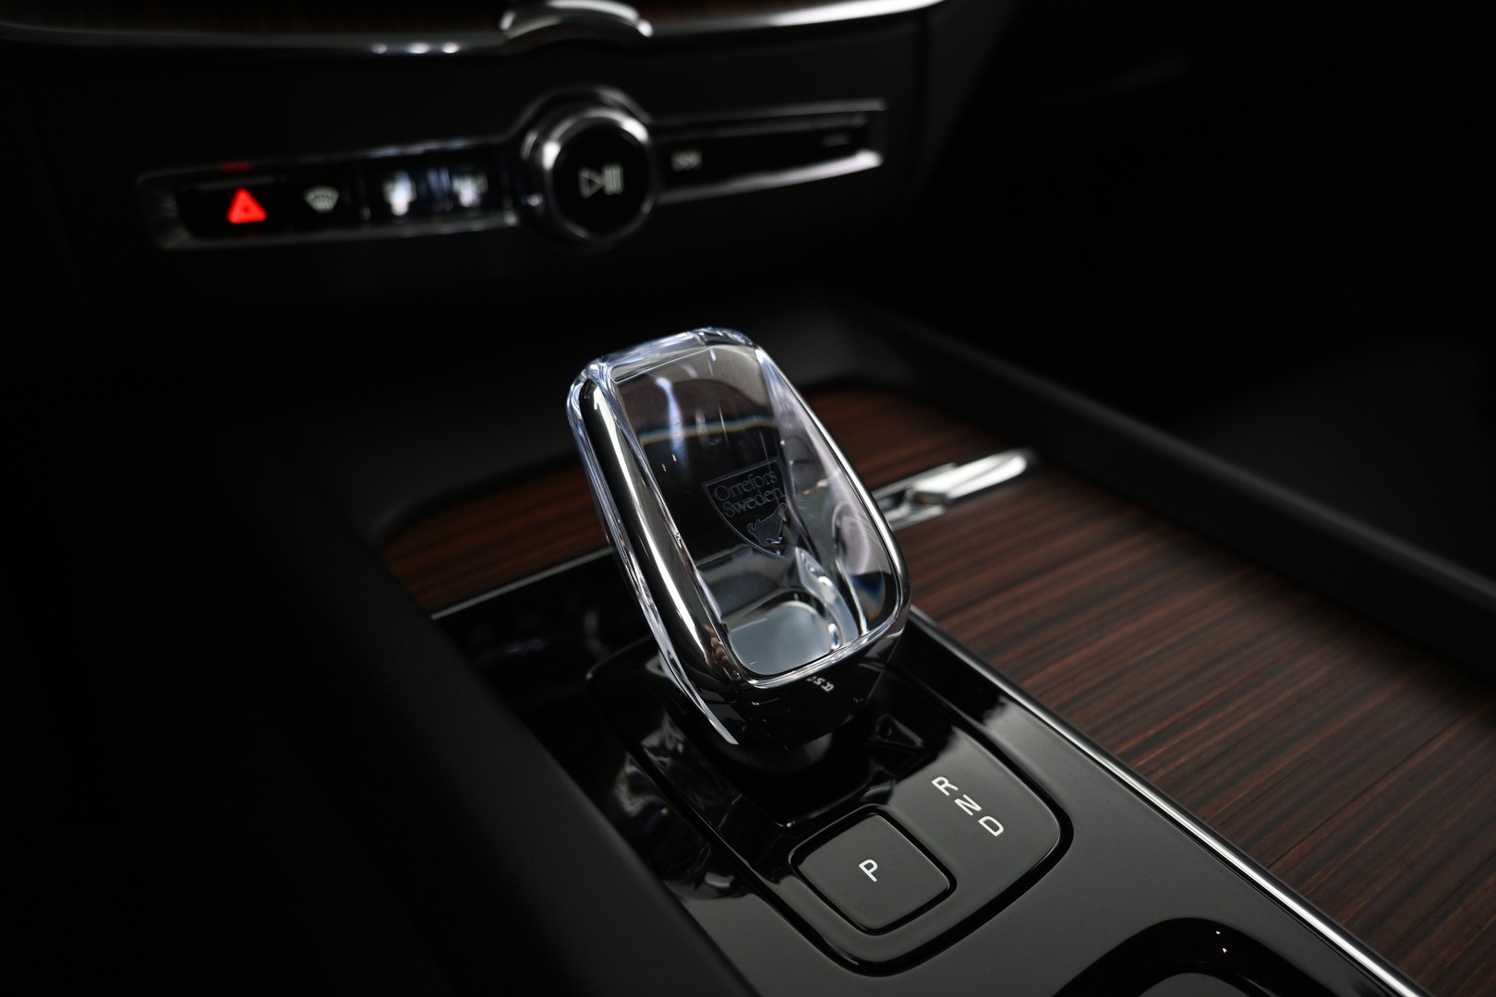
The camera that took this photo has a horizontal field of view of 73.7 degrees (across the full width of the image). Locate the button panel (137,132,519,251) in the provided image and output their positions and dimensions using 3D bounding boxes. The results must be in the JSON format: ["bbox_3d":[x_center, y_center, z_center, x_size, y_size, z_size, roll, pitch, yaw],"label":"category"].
[{"bbox_3d":[-0.110,-0.083,0.272,0.093,0.021,0.015,-19,31,-31],"label":"button panel"}]

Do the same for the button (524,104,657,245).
[{"bbox_3d":[-0.045,-0.093,0.283,0.036,0.036,0.015,-18,31,-29],"label":"button"}]

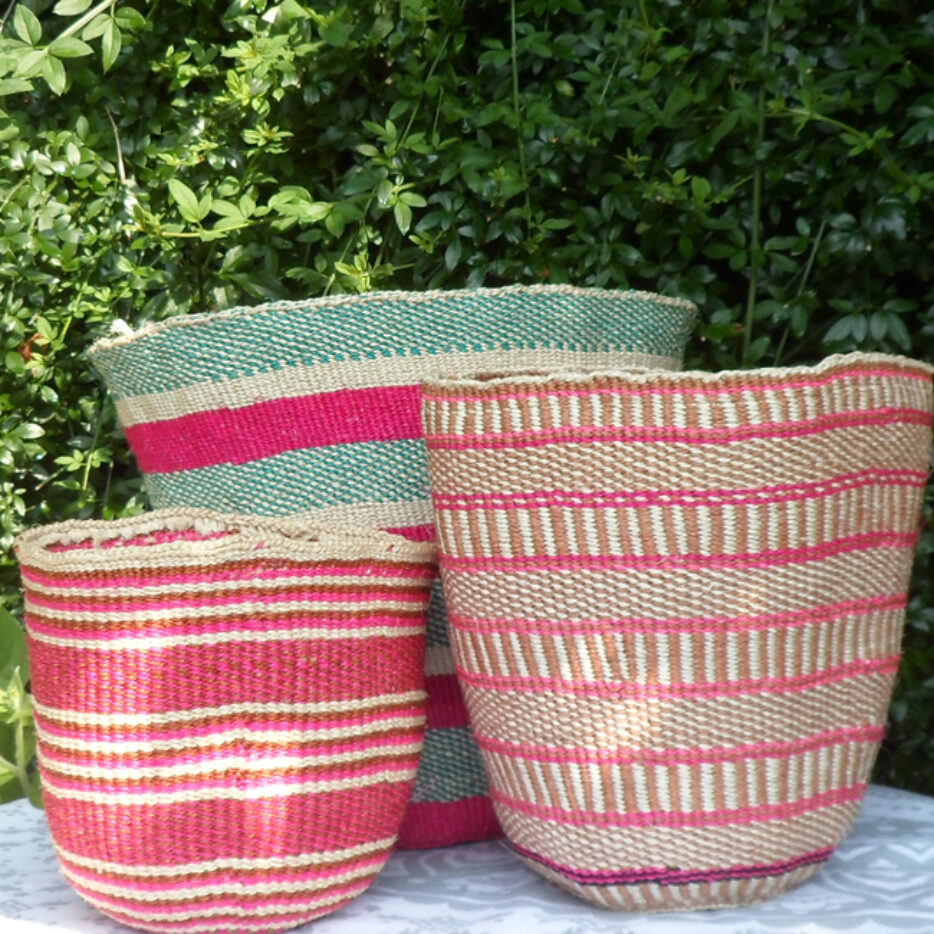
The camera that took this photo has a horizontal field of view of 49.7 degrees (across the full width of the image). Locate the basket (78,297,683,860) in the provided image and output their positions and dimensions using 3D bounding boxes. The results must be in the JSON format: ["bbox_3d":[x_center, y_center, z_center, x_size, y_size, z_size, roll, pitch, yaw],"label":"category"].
[{"bbox_3d":[-0.041,0.056,0.568,0.330,0.280,0.255,-1,4,-2],"label":"basket"}]

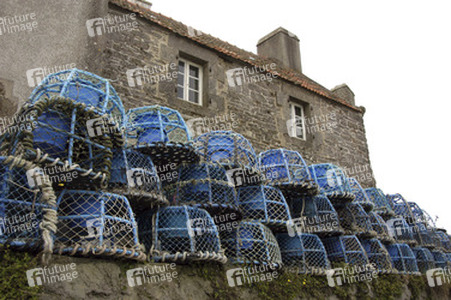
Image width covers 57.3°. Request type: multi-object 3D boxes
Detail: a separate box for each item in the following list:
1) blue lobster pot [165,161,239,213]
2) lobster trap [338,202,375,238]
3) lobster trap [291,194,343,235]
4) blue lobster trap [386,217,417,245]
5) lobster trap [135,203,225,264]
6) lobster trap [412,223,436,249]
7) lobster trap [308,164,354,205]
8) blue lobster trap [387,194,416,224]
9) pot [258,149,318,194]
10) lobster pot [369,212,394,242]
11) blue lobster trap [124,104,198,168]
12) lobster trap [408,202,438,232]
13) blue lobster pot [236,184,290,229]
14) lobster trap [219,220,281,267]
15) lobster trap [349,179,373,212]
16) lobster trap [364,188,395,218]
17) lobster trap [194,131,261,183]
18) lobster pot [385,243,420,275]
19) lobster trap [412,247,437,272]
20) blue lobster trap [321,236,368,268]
[{"bbox_3d":[-0.203,0.384,4.072,0.680,0.410,0.680,-1,-21,0],"label":"blue lobster pot"},{"bbox_3d":[1.860,1.050,6.120,0.680,0.440,0.680,19,-27,-41],"label":"lobster trap"},{"bbox_3d":[1.024,0.776,4.765,0.640,0.423,0.640,0,-20,0],"label":"lobster trap"},{"bbox_3d":[2.549,1.241,6.250,0.600,0.410,0.700,-16,-24,42],"label":"blue lobster trap"},{"bbox_3d":[-0.355,0.653,3.120,0.600,0.410,0.700,-16,-24,42],"label":"lobster trap"},{"bbox_3d":[3.259,1.489,7.195,0.680,0.410,0.680,15,-26,-36],"label":"lobster trap"},{"bbox_3d":[1.363,0.451,5.539,0.680,0.410,0.680,15,-26,-36],"label":"lobster trap"},{"bbox_3d":[2.605,0.928,6.498,0.640,0.423,0.640,18,-26,-41],"label":"blue lobster trap"},{"bbox_3d":[0.735,0.247,4.943,0.680,0.410,0.680,15,-26,-36],"label":"pot"},{"bbox_3d":[2.004,1.093,5.750,0.600,0.410,0.700,-16,-24,42],"label":"lobster pot"},{"bbox_3d":[-0.569,-0.121,3.543,0.640,0.423,0.640,0,-20,0],"label":"blue lobster trap"},{"bbox_3d":[3.099,1.131,6.952,0.640,0.423,0.640,18,-26,-41],"label":"lobster trap"},{"bbox_3d":[0.396,0.665,4.758,0.680,0.410,0.680,-1,-21,0],"label":"blue lobster pot"},{"bbox_3d":[0.251,0.962,4.215,0.640,0.423,0.640,0,-20,0],"label":"lobster trap"},{"bbox_3d":[1.632,0.618,5.550,0.600,0.410,0.700,-16,-24,42],"label":"lobster trap"},{"bbox_3d":[2.184,0.818,6.200,0.600,0.410,0.700,-16,-24,42],"label":"lobster trap"},{"bbox_3d":[0.006,0.058,4.375,0.680,0.410,0.680,15,-26,-36],"label":"lobster trap"},{"bbox_3d":[2.730,1.760,6.630,0.670,0.440,0.670,19,-27,-41],"label":"lobster pot"},{"bbox_3d":[3.018,1.817,6.755,0.680,0.410,0.680,15,-26,-36],"label":"lobster trap"},{"bbox_3d":[1.496,1.327,5.231,0.640,0.423,0.640,18,-26,-41],"label":"blue lobster trap"}]

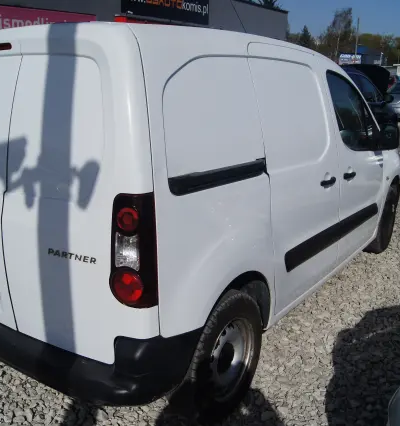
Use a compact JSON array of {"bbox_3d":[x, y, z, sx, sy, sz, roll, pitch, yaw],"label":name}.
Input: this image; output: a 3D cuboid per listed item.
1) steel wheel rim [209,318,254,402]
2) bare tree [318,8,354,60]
[{"bbox_3d":[0.120,0.689,2.323,0.130,0.410,0.410,10,17,35],"label":"steel wheel rim"},{"bbox_3d":[21.021,-25.339,75.057,5.600,12.200,5.200,0,15,0],"label":"bare tree"}]

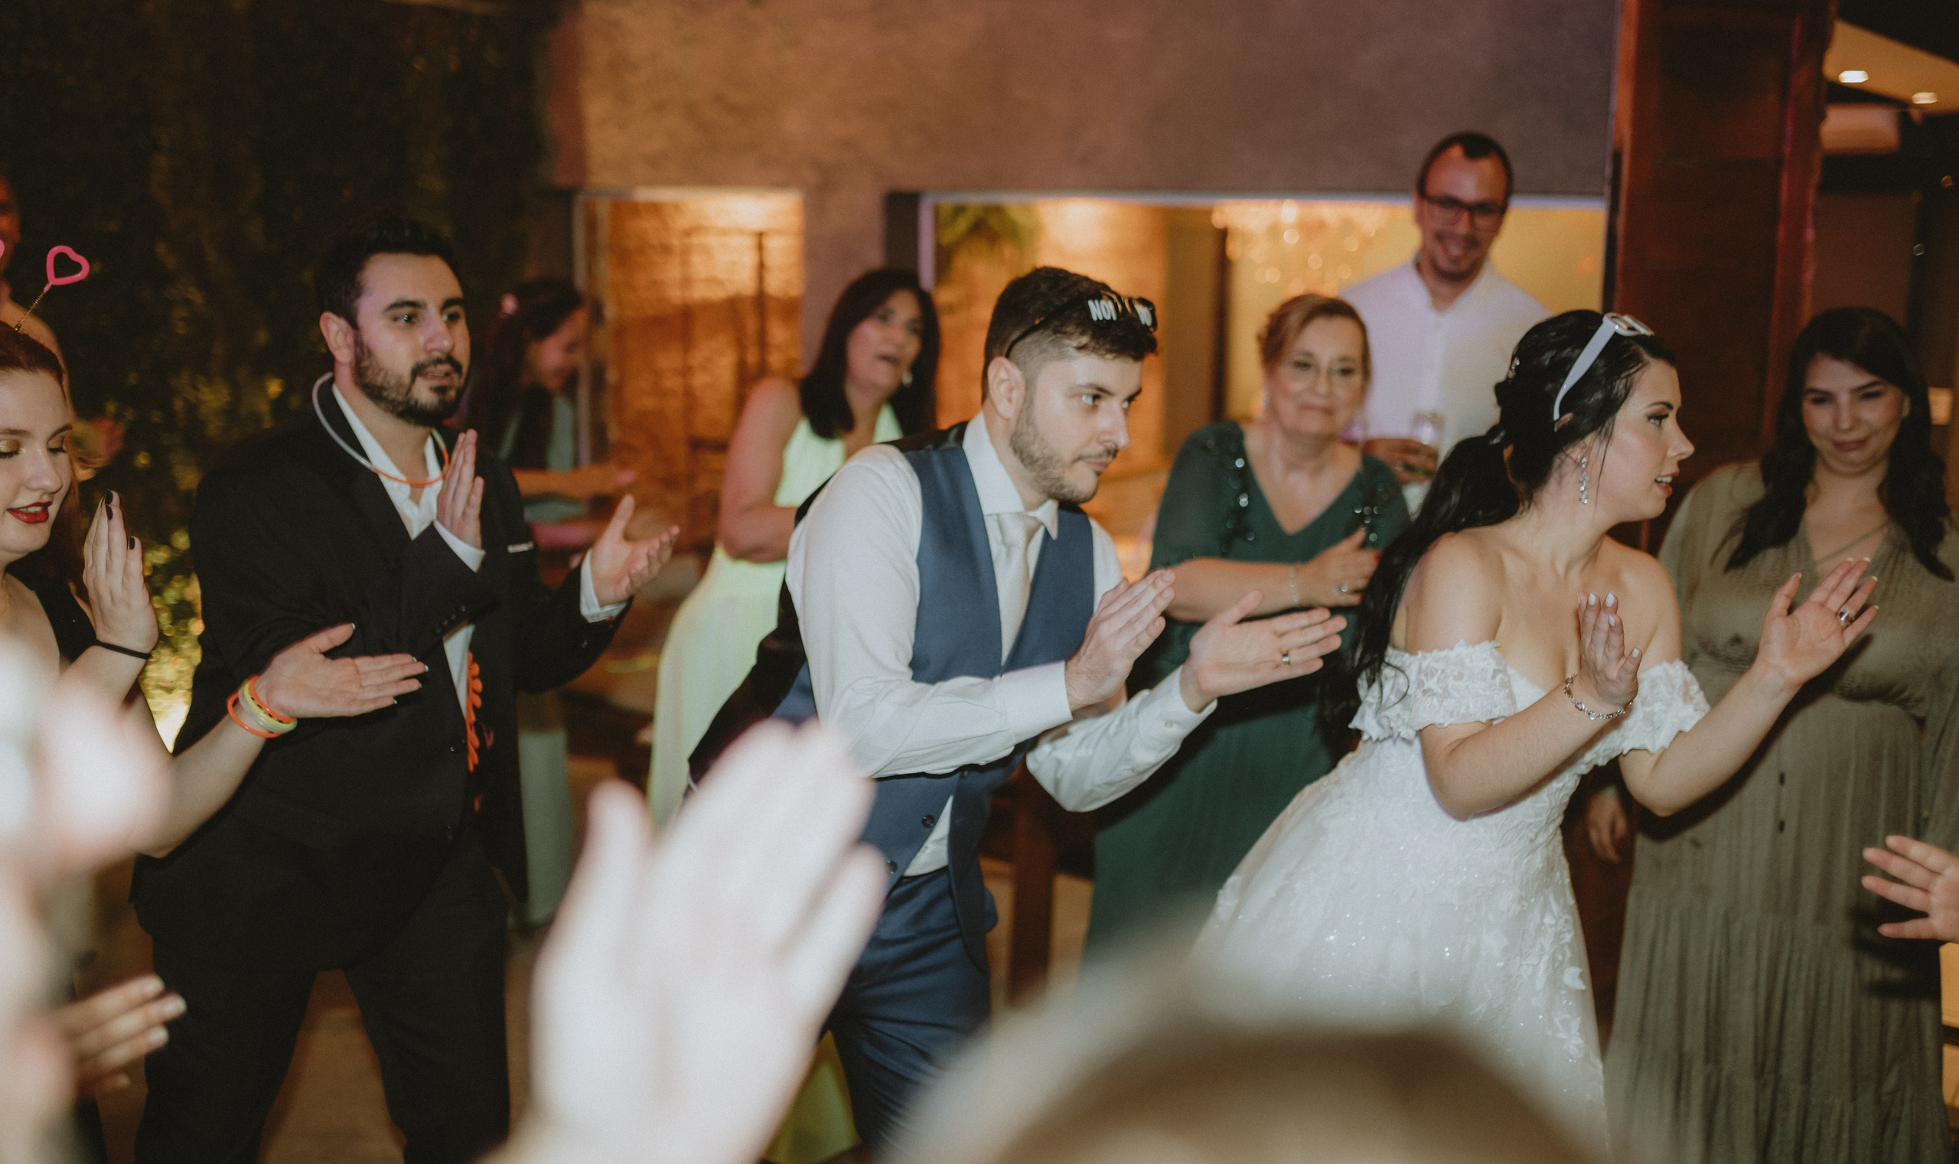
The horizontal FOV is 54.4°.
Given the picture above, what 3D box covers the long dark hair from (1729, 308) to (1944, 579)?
[{"bbox_3d":[1.246,-0.203,2.760,0.295,0.390,0.240,5,10,27],"label":"long dark hair"}]

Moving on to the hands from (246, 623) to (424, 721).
[{"bbox_3d":[-0.646,0.090,1.920,0.175,0.095,0.060,-1,10,-9],"label":"hands"}]

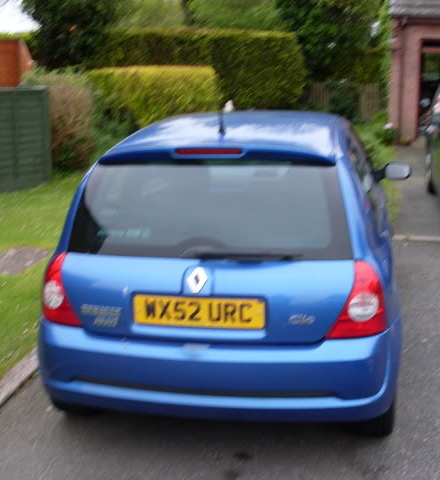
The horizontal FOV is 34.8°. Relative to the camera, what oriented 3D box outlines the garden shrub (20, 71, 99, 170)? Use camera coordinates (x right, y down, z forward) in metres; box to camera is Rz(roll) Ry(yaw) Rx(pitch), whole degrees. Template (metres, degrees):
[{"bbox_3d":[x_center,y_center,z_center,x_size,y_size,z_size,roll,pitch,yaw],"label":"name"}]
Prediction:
[{"bbox_3d":[-2.376,-1.784,10.400,1.150,1.550,1.100,-2,14,-10],"label":"garden shrub"}]

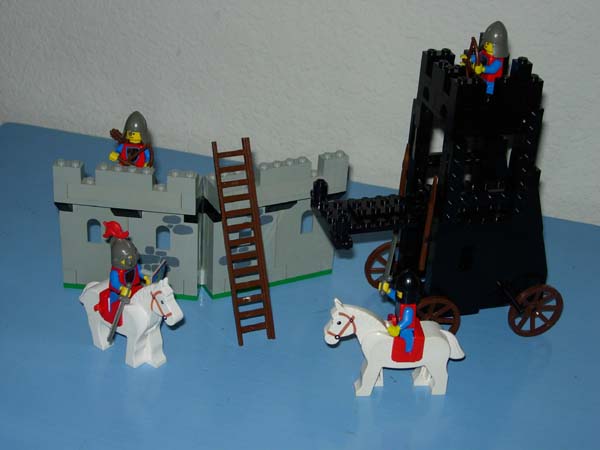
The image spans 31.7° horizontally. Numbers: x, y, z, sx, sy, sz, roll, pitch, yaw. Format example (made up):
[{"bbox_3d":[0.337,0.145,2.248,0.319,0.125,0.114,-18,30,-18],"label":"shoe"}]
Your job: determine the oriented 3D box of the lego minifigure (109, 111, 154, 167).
[{"bbox_3d":[-0.094,-0.042,0.596,0.025,0.047,0.018,5,28,3],"label":"lego minifigure"}]

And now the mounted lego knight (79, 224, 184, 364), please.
[{"bbox_3d":[-0.090,0.035,0.556,0.077,0.077,0.030,22,33,31],"label":"mounted lego knight"}]

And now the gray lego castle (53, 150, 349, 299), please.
[{"bbox_3d":[-0.057,0.000,0.618,0.168,0.085,0.046,-2,28,-11],"label":"gray lego castle"}]

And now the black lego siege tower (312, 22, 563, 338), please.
[{"bbox_3d":[0.080,-0.027,0.580,0.137,0.182,0.071,-5,29,-16],"label":"black lego siege tower"}]

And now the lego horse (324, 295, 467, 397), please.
[{"bbox_3d":[0.049,0.061,0.547,0.075,0.053,0.018,0,28,-6],"label":"lego horse"}]

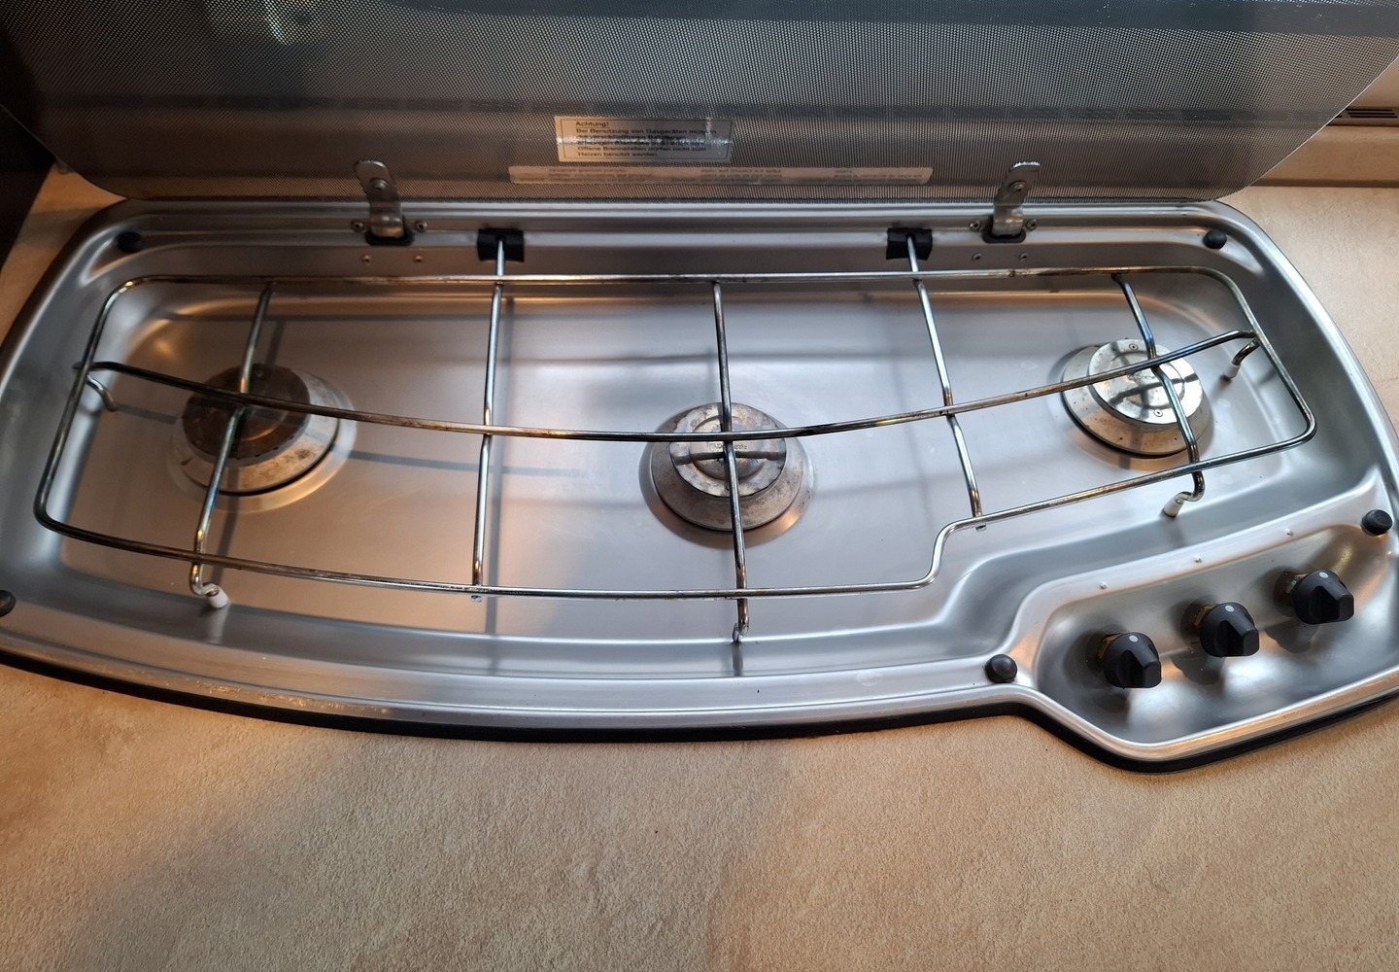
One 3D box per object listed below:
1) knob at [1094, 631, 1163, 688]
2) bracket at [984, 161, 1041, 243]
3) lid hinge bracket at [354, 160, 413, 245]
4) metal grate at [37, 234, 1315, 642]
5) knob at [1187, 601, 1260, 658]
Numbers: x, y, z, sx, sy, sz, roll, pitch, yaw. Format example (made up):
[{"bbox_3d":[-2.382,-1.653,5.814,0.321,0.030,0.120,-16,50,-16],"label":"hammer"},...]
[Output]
[{"bbox_3d":[0.223,0.091,0.479,0.032,0.026,0.032,-14,101,-12],"label":"knob"},{"bbox_3d":[0.207,-0.187,0.619,0.028,0.041,0.028,-1,57,-4],"label":"bracket"},{"bbox_3d":[-0.199,-0.178,0.589,0.028,0.041,0.028,-1,57,-4],"label":"lid hinge bracket"},{"bbox_3d":[0.007,-0.043,0.556,0.719,0.029,0.285,-1,57,-4],"label":"metal grate"},{"bbox_3d":[0.280,0.076,0.492,0.032,0.026,0.032,-14,101,-12],"label":"knob"}]

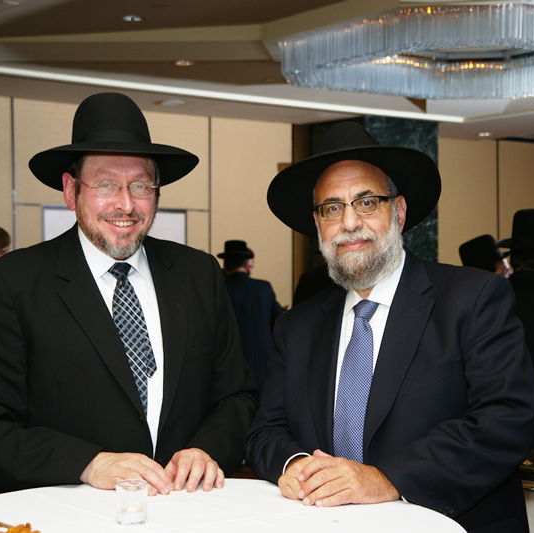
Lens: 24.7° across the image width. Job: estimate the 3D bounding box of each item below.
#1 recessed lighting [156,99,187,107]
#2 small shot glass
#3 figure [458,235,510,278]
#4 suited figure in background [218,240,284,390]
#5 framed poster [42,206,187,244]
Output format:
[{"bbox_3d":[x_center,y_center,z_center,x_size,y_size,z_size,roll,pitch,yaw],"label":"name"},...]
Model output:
[{"bbox_3d":[-0.790,-1.342,10.000,0.230,0.050,0.230,0,0,0],"label":"recessed lighting"},{"bbox_3d":[-0.218,0.381,1.975,0.051,0.063,0.051,0,0,0],"label":"small shot glass"},{"bbox_3d":[0.980,0.680,5.750,0.520,1.660,0.380,0,0,37],"label":"figure"},{"bbox_3d":[-0.160,0.635,10.000,0.600,1.710,0.400,0,0,23],"label":"suited figure in background"},{"bbox_3d":[-1.280,-0.080,10.450,1.480,0.850,0.040,0,0,-37],"label":"framed poster"}]

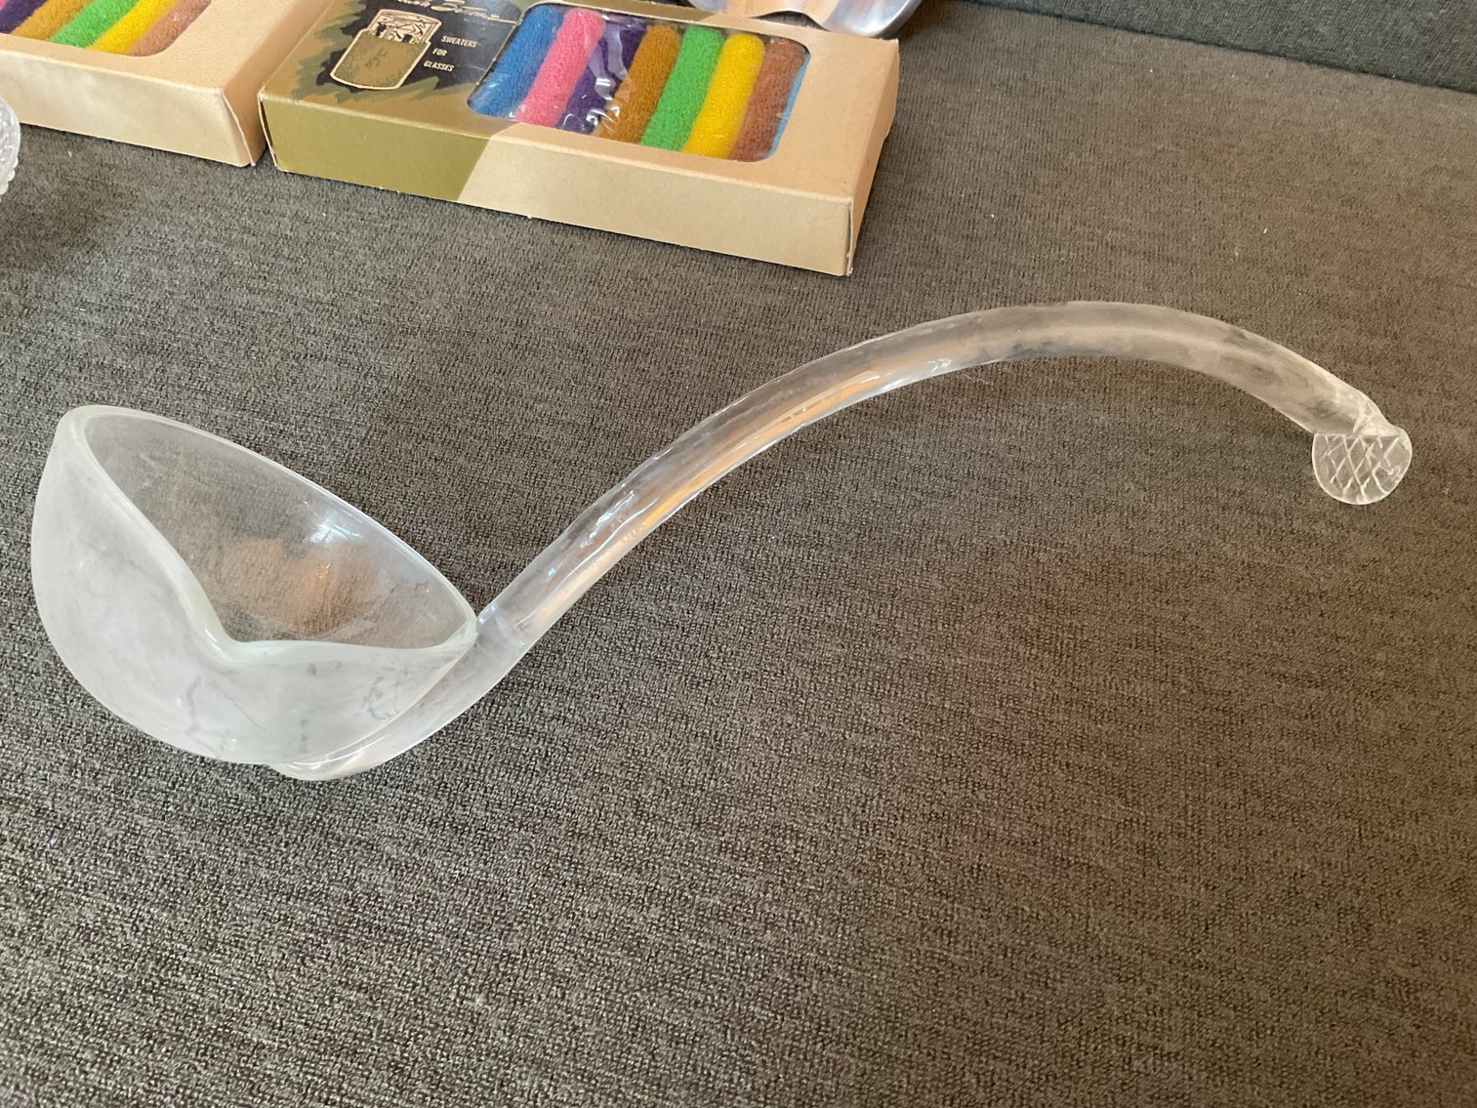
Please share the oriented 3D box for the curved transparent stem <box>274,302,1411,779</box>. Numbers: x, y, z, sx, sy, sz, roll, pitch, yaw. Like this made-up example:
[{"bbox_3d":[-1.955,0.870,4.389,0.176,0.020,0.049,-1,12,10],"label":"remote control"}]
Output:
[{"bbox_3d":[0.030,-0.015,0.317,0.317,0.083,0.030,-14,21,-12],"label":"curved transparent stem"}]

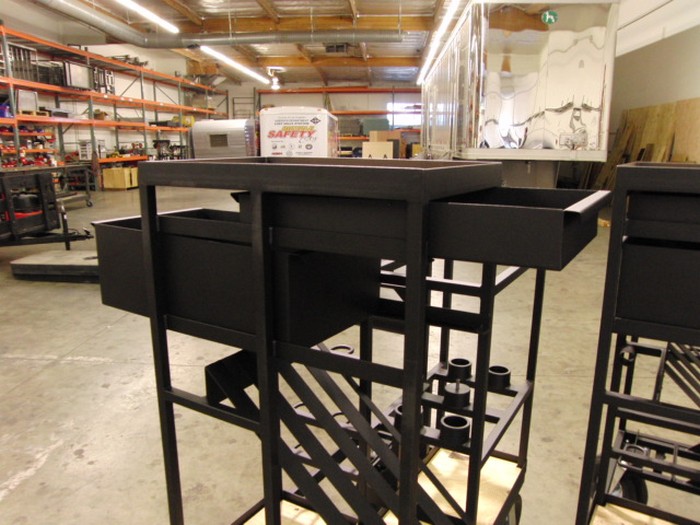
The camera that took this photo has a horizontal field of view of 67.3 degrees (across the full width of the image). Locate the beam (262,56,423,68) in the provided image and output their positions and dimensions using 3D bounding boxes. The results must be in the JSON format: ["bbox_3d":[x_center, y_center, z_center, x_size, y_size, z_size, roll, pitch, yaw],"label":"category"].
[{"bbox_3d":[-0.510,-8.970,23.581,7.284,0.430,0.150,1,13,5],"label":"beam"}]

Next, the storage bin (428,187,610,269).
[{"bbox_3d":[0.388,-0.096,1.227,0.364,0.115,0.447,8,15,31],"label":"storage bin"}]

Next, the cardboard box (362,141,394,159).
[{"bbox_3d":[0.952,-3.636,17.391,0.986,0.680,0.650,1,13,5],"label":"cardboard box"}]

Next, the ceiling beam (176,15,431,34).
[{"bbox_3d":[-1.567,-7.634,16.929,8.234,0.434,0.150,1,13,5],"label":"ceiling beam"}]

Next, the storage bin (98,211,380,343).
[{"bbox_3d":[-0.381,0.015,1.752,0.819,0.287,0.458,8,15,31],"label":"storage bin"}]

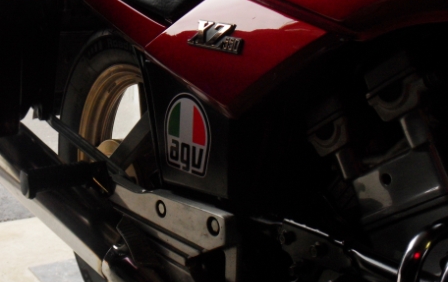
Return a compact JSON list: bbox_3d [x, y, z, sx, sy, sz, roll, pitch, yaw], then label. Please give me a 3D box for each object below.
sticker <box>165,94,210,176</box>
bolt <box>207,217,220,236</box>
[{"bbox_3d":[-0.046,-0.008,0.850,0.008,0.103,0.090,-11,20,-42],"label":"sticker"},{"bbox_3d":[-0.013,0.102,0.805,0.015,0.022,0.022,-10,20,-37],"label":"bolt"}]

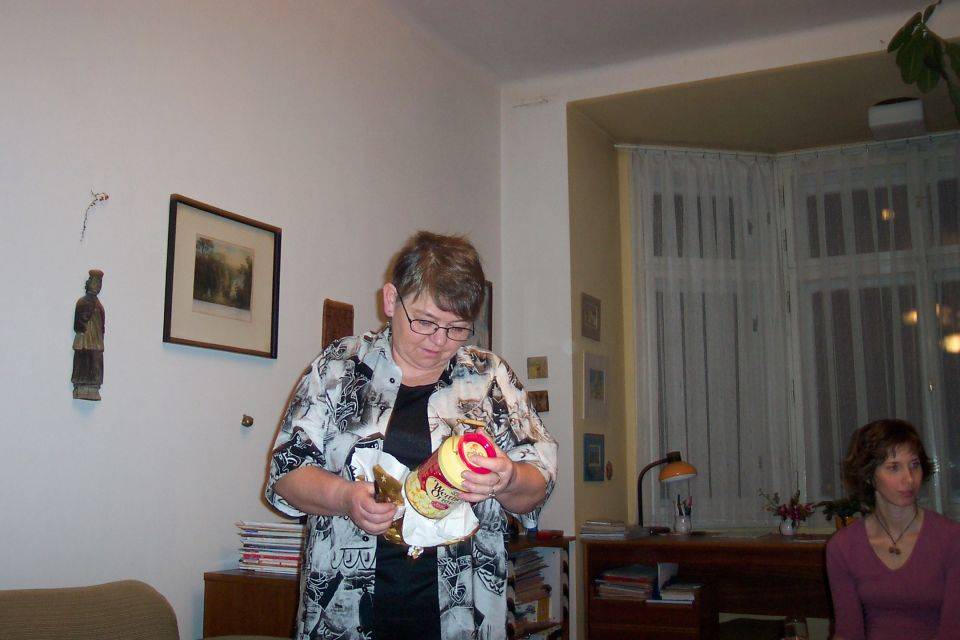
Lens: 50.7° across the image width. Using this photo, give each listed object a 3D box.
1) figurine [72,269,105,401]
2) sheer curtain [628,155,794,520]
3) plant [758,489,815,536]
[{"bbox_3d":[-1.038,0.038,2.688,0.066,0.347,0.078,-5,-9,26],"label":"figurine"},{"bbox_3d":[1.307,0.087,5.722,0.887,2.107,0.100,1,-9,-8],"label":"sheer curtain"},{"bbox_3d":[1.538,0.966,5.086,0.267,0.241,0.230,-5,-9,26],"label":"plant"}]

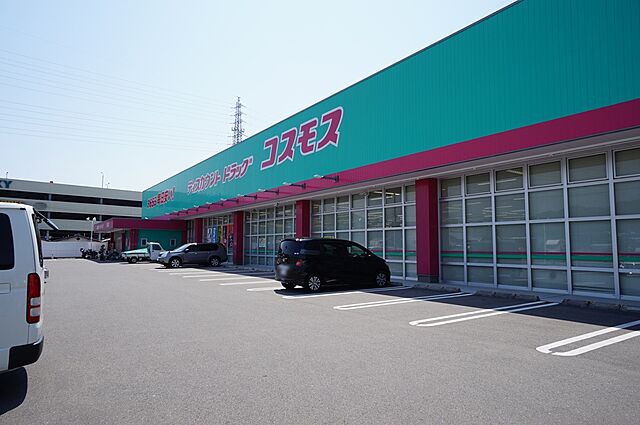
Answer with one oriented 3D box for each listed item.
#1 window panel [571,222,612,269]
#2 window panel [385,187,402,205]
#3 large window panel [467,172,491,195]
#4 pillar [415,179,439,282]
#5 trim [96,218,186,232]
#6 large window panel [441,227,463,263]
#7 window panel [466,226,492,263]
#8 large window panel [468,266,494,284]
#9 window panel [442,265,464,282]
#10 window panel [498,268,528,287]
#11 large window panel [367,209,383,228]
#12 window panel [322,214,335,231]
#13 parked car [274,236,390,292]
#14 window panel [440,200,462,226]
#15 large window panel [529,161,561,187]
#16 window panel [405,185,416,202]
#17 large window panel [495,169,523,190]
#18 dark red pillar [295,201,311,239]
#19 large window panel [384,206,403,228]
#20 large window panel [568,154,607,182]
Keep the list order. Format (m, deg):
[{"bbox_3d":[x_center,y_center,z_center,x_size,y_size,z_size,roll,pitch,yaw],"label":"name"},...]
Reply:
[{"bbox_3d":[7.850,0.921,11.321,0.070,1.370,1.070,5,-7,-36],"label":"window panel"},{"bbox_3d":[3.398,-0.778,18.161,0.080,0.800,1.080,5,-7,-37],"label":"window panel"},{"bbox_3d":[5.960,-1.080,14.758,0.080,0.800,1.060,5,-7,-37],"label":"large window panel"},{"bbox_3d":[4.370,0.740,15.838,0.620,4.100,0.660,4,-6,-36],"label":"pillar"},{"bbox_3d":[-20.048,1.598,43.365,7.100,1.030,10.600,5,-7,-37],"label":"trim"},{"bbox_3d":[5.069,1.228,15.025,0.060,1.328,0.936,4,-6,-36],"label":"large window panel"},{"bbox_3d":[5.926,1.186,14.557,0.080,1.370,1.060,5,-7,-37],"label":"window panel"},{"bbox_3d":[5.777,2.252,14.036,0.070,0.670,1.050,5,-7,-36],"label":"large window panel"},{"bbox_3d":[5.151,2.350,15.095,0.080,0.610,0.980,4,-6,-36],"label":"window panel"},{"bbox_3d":[6.452,2.166,13.069,0.060,0.579,0.995,4,-6,-36],"label":"window panel"},{"bbox_3d":[2.657,0.293,19.039,0.080,0.970,1.080,5,-7,-37],"label":"large window panel"},{"bbox_3d":[0.485,0.548,21.924,0.080,0.970,1.080,5,-7,-37],"label":"window panel"},{"bbox_3d":[0.569,1.750,13.630,4.220,1.715,1.720,4,-6,-33],"label":"parked car"},{"bbox_3d":[5.242,-0.011,15.604,0.080,0.970,1.030,5,-7,-37],"label":"window panel"},{"bbox_3d":[7.188,-1.200,12.488,0.070,0.820,1.070,5,-7,-36],"label":"large window panel"},{"bbox_3d":[4.046,-0.814,16.794,0.070,0.800,1.040,5,-7,-36],"label":"window panel"},{"bbox_3d":[6.459,-1.129,13.365,0.060,0.737,0.971,4,-6,-36],"label":"large window panel"},{"bbox_3d":[-1.009,1.337,22.742,0.585,4.095,0.659,4,-6,-36],"label":"dark red pillar"},{"bbox_3d":[3.351,0.231,17.776,0.080,0.930,1.070,4,-6,-36],"label":"large window panel"},{"bbox_3d":[7.861,-1.284,11.483,0.060,0.714,0.995,4,-6,-36],"label":"large window panel"}]

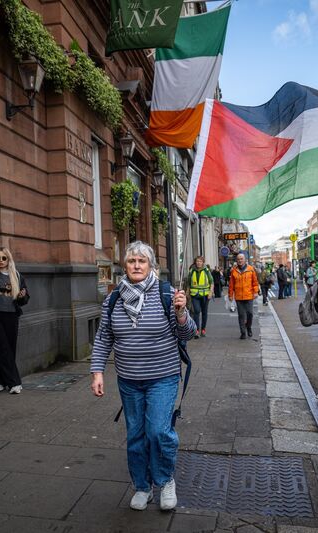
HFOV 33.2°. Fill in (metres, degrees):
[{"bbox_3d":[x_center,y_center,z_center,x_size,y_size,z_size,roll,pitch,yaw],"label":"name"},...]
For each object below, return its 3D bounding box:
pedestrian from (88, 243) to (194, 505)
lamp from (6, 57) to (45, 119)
[{"bbox_3d":[-0.093,0.658,3.371,0.630,1.620,0.450,-3,-1,4],"label":"pedestrian"},{"bbox_3d":[-1.815,-2.462,7.224,0.480,0.880,0.340,-3,-1,10],"label":"lamp"}]

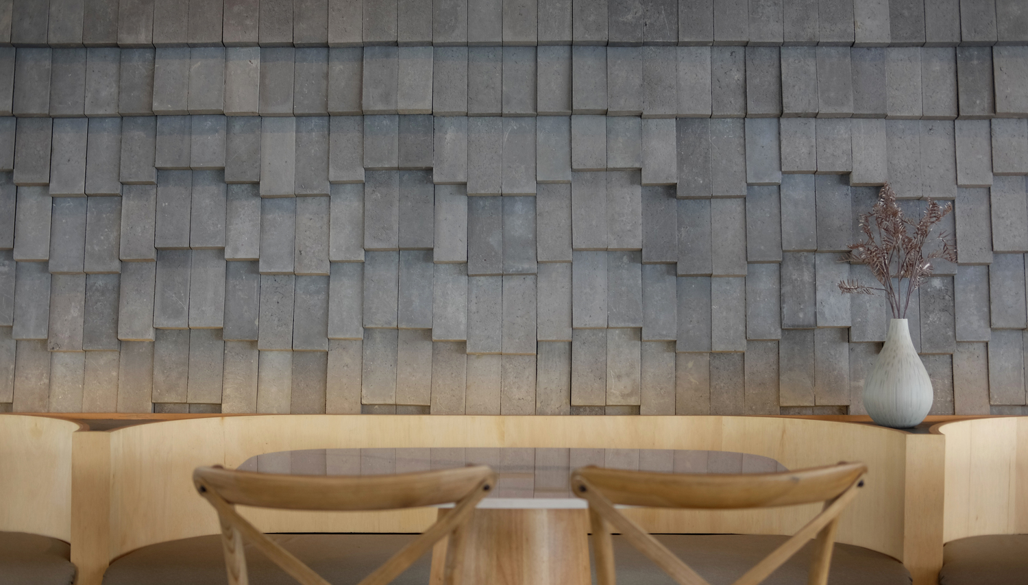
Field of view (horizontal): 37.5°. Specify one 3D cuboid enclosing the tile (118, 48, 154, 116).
[{"bbox_3d":[-1.078,-0.611,4.358,0.099,0.205,0.045,0,-9,0],"label":"tile"}]

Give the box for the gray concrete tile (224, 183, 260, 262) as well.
[{"bbox_3d":[-0.784,-0.201,4.391,0.100,0.222,0.044,0,-6,0],"label":"gray concrete tile"}]

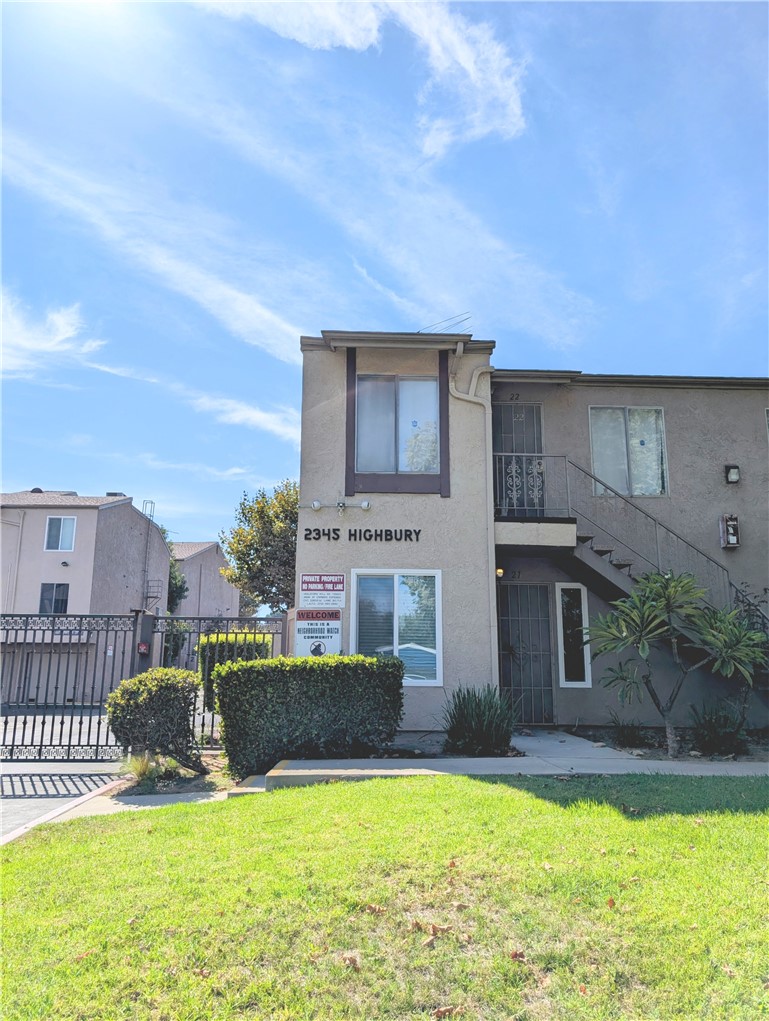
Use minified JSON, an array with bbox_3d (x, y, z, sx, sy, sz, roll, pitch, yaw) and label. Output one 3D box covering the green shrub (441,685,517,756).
[{"bbox_3d":[1.002,2.207,7.510,0.800,0.686,0.800,1,-12,-2],"label":"green shrub"}]

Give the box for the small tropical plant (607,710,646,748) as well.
[{"bbox_3d":[2.713,2.433,7.947,0.455,0.391,0.450,1,-12,-2],"label":"small tropical plant"}]

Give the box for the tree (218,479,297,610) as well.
[{"bbox_3d":[-3.025,2.792,23.815,5.083,7.821,4.800,1,-12,-2],"label":"tree"}]

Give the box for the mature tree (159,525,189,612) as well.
[{"bbox_3d":[-13.164,5.825,41.653,2.992,9.921,3.100,1,-12,-2],"label":"mature tree"}]

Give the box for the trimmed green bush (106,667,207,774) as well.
[{"bbox_3d":[-2.414,2.211,7.514,1.047,1.090,1.100,1,-12,-2],"label":"trimmed green bush"}]

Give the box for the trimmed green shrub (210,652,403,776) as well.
[{"bbox_3d":[-0.760,2.083,7.357,1.910,1.113,1.000,1,-12,-2],"label":"trimmed green shrub"}]

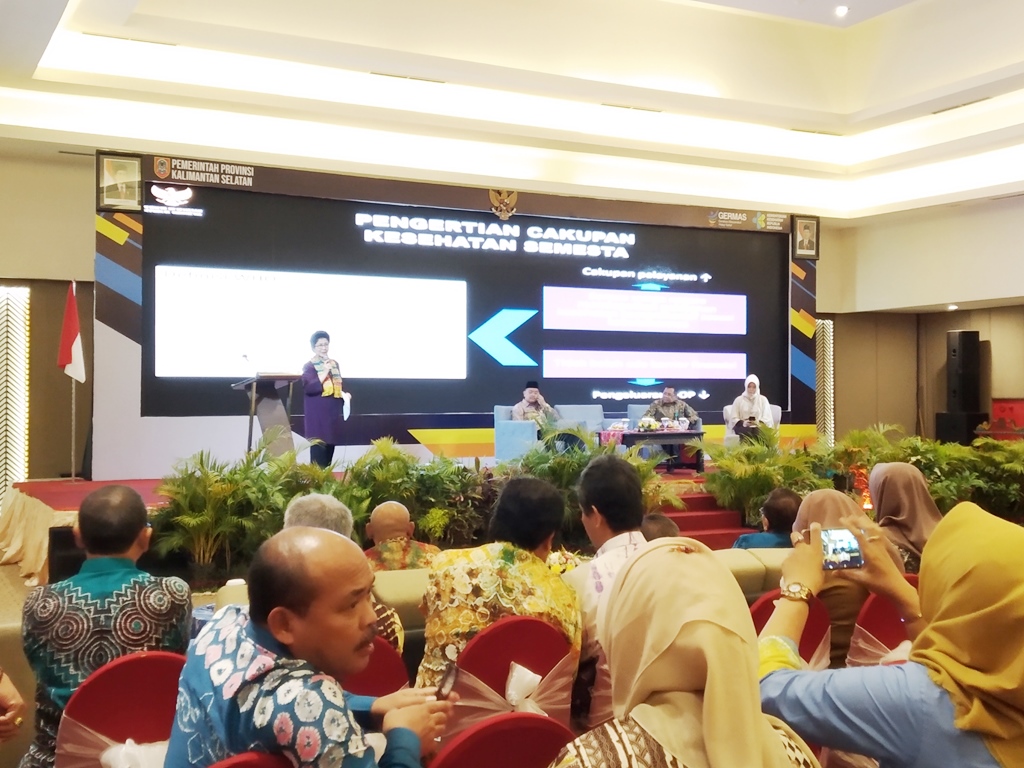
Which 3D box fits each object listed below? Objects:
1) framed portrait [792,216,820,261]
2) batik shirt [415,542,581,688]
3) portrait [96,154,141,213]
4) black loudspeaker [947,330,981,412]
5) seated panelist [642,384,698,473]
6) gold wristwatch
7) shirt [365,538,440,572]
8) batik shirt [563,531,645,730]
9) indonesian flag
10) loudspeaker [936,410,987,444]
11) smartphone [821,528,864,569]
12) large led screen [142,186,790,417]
[{"bbox_3d":[4.603,-2.286,12.077,0.518,0.695,0.050,0,-1,-19],"label":"framed portrait"},{"bbox_3d":[-0.043,0.766,2.430,0.510,0.580,0.330,0,-1,-5],"label":"batik shirt"},{"bbox_3d":[-4.571,-2.347,8.983,0.485,0.689,0.050,0,-1,-19],"label":"portrait"},{"bbox_3d":[6.751,-0.179,11.500,0.360,1.210,0.280,0,-1,-19],"label":"black loudspeaker"},{"bbox_3d":[2.099,0.593,10.250,0.700,1.120,0.800,0,-1,3],"label":"seated panelist"},{"bbox_3d":[0.477,0.351,1.290,0.054,0.043,0.028,6,34,28],"label":"gold wristwatch"},{"bbox_3d":[-0.493,0.952,3.150,0.450,0.600,0.300,0,-1,-14],"label":"shirt"},{"bbox_3d":[0.391,0.800,2.580,0.460,0.620,0.300,0,-1,-18],"label":"batik shirt"},{"bbox_3d":[-4.943,-0.579,8.650,0.250,1.120,0.180,0,-1,-19],"label":"indonesian flag"},{"bbox_3d":[6.744,0.755,11.500,0.460,0.660,0.500,0,-1,-19],"label":"loudspeaker"},{"bbox_3d":[0.599,0.296,1.370,0.146,0.073,0.009,-3,1,0],"label":"smartphone"},{"bbox_3d":[-0.026,-0.970,10.592,9.170,2.750,0.130,0,-1,-19],"label":"large led screen"}]

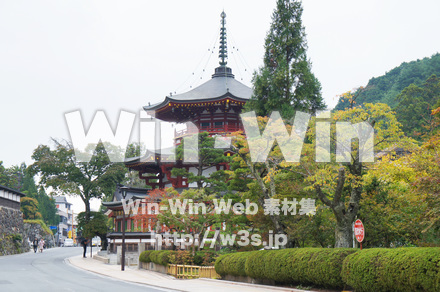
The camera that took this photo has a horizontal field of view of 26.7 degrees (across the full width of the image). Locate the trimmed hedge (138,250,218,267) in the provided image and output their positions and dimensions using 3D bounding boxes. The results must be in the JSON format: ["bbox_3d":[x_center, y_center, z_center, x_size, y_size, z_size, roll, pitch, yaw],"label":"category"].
[{"bbox_3d":[-2.277,5.548,46.205,2.200,0.800,8.300,1,-6,-13],"label":"trimmed hedge"}]

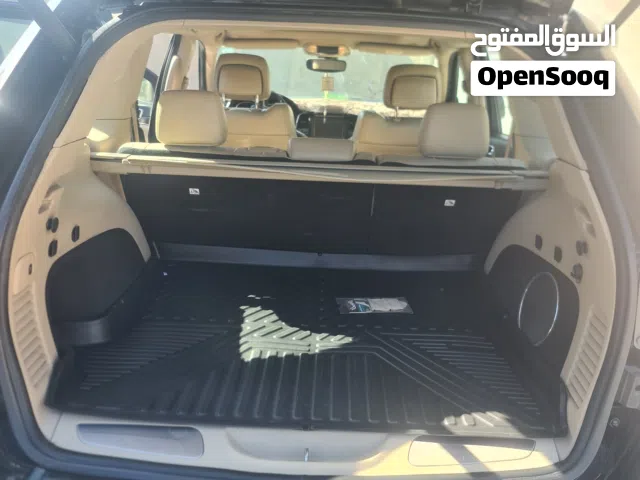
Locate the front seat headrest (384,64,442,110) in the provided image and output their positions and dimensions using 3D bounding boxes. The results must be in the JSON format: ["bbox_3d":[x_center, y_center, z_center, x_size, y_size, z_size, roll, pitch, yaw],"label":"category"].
[{"bbox_3d":[0.441,-0.722,2.180,0.260,0.185,0.120,2,33,1],"label":"front seat headrest"}]

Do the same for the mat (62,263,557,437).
[{"bbox_3d":[-0.017,0.229,1.329,1.153,0.050,0.765,2,25,1],"label":"mat"}]

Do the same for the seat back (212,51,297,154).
[{"bbox_3d":[-0.369,-0.453,2.321,0.530,0.860,0.260,3,36,0],"label":"seat back"}]

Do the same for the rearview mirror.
[{"bbox_3d":[0.039,-1.042,2.760,0.245,0.070,0.045,8,25,14],"label":"rearview mirror"}]

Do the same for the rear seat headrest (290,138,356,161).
[{"bbox_3d":[0.005,-0.285,1.470,0.213,0.080,0.090,2,25,1],"label":"rear seat headrest"}]

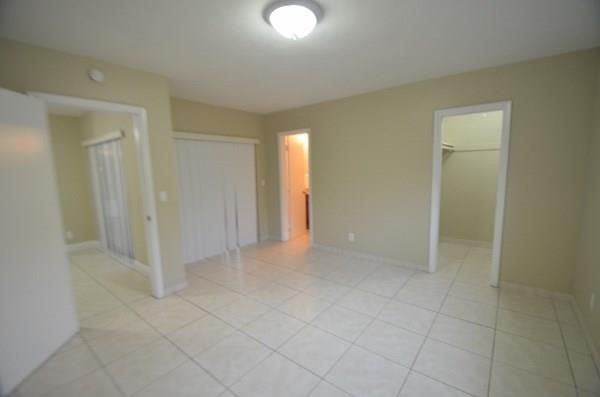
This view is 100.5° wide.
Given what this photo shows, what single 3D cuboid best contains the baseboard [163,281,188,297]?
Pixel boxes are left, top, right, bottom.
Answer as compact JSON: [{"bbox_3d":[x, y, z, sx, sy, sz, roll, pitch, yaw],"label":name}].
[{"bbox_3d":[-1.502,1.092,3.010,0.020,0.080,0.308,3,7,39],"label":"baseboard"}]

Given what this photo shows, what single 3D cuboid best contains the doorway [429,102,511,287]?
[{"bbox_3d":[2.059,-0.035,3.099,0.760,2.110,0.140,3,7,39],"label":"doorway"}]

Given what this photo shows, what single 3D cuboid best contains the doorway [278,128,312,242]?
[{"bbox_3d":[-0.059,-0.170,4.881,0.795,2.158,0.140,3,7,39],"label":"doorway"}]

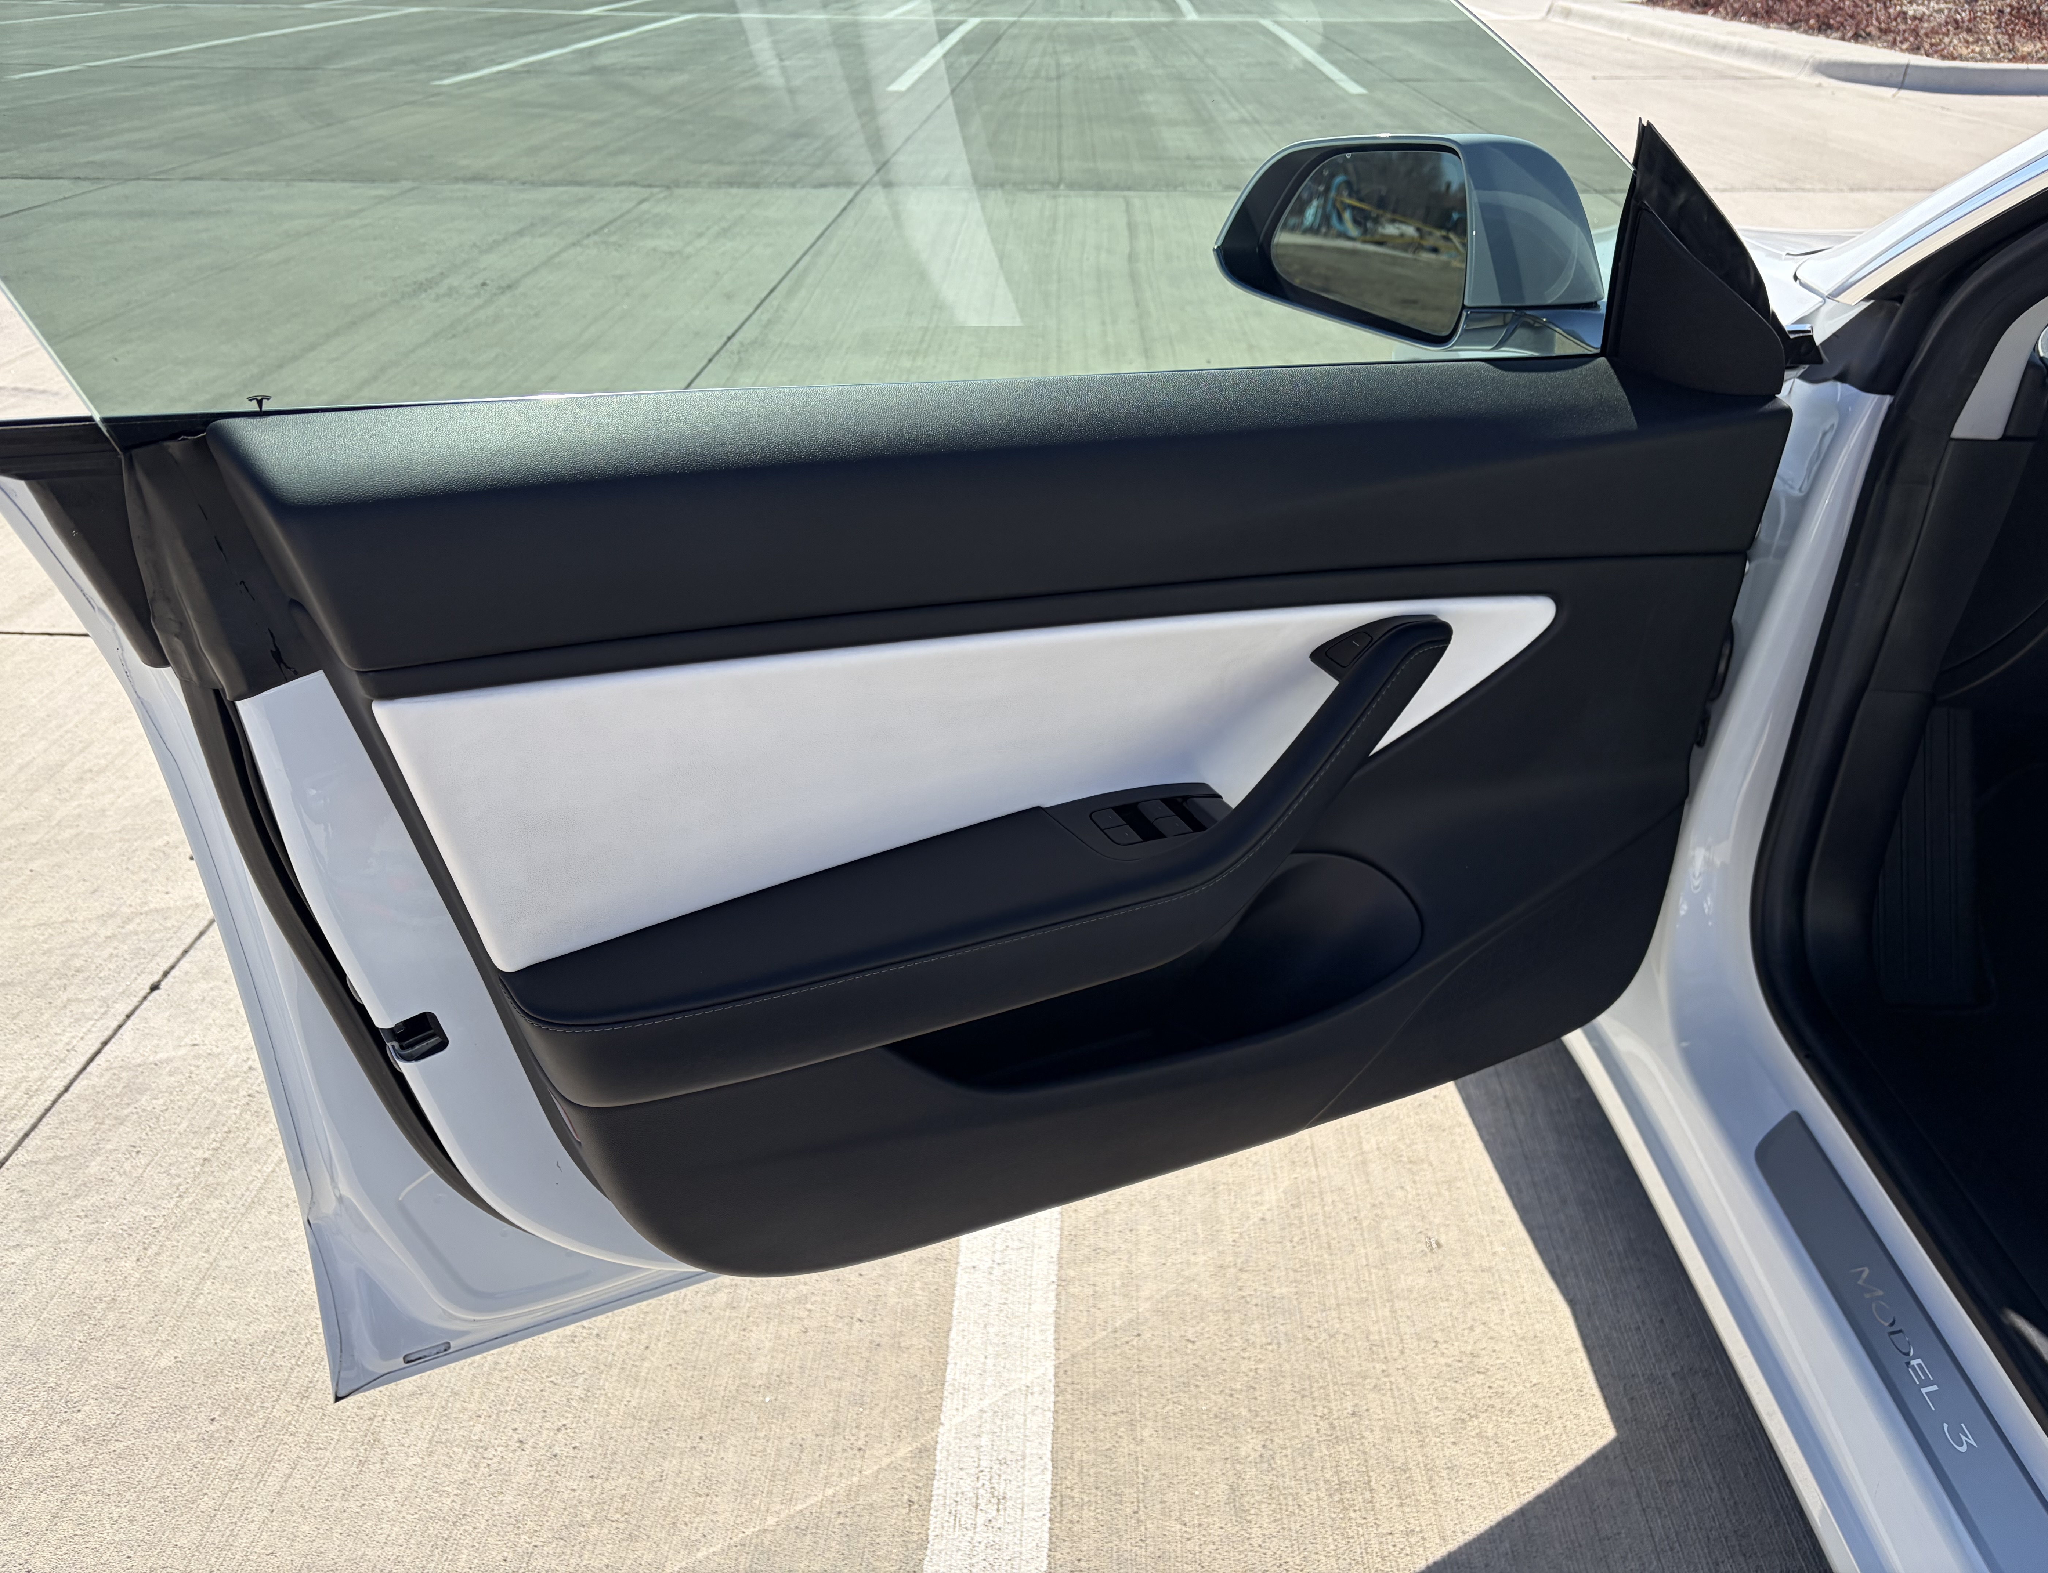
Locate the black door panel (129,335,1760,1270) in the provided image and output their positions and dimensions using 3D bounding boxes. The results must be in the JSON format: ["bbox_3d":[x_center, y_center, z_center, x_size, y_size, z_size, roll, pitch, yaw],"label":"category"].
[{"bbox_3d":[0.058,0.037,1.099,1.020,0.645,0.160,-10,30,-18],"label":"black door panel"}]

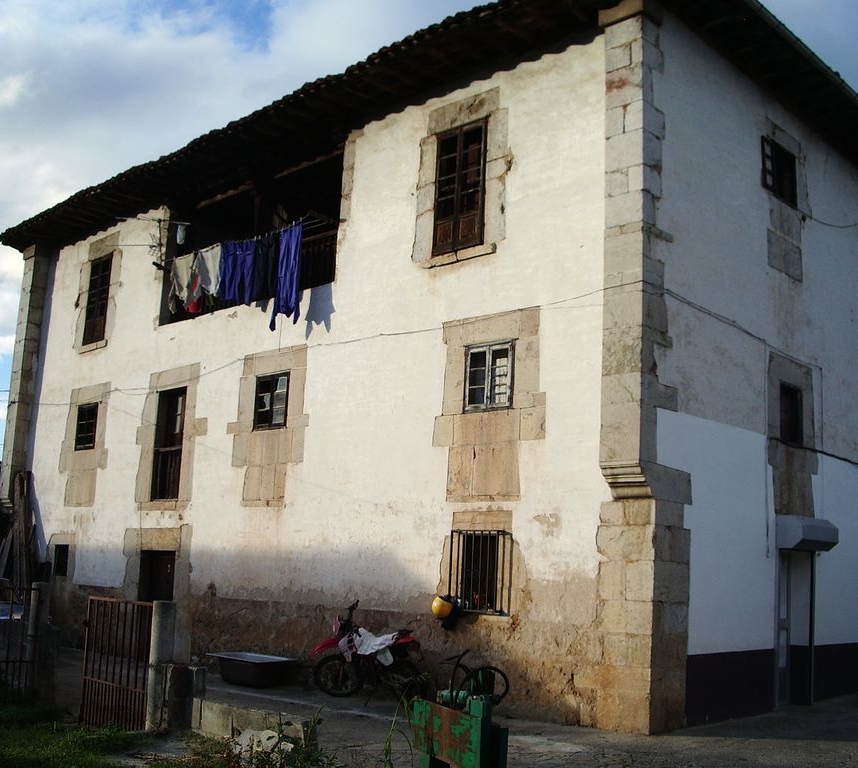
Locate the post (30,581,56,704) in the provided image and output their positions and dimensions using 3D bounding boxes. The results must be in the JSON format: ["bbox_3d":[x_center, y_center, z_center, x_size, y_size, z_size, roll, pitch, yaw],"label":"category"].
[{"bbox_3d":[-4.181,2.796,11.200,0.140,1.300,0.140,-8,-14,44],"label":"post"}]

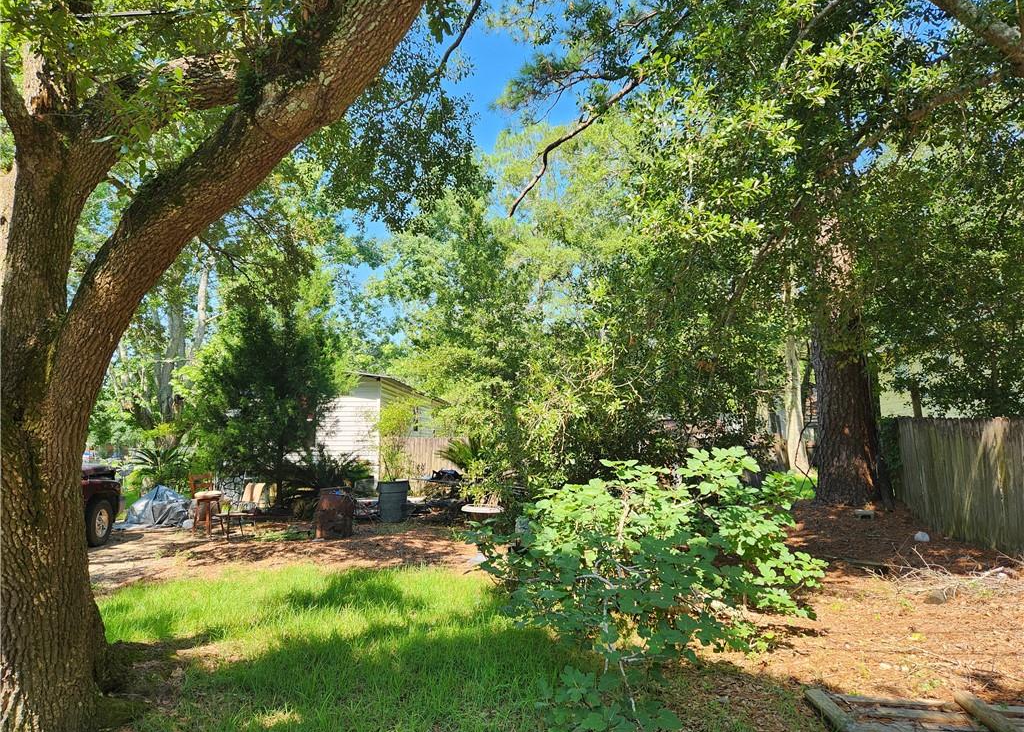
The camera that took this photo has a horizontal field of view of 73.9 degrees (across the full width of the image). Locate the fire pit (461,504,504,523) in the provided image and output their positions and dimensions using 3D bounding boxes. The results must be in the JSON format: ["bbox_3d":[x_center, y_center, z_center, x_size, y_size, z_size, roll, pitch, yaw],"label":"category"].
[{"bbox_3d":[-0.540,2.845,12.672,0.820,0.370,0.820,0,-6,0],"label":"fire pit"}]

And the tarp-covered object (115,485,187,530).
[{"bbox_3d":[-6.832,2.642,12.895,1.250,0.820,1.000,3,-7,-27],"label":"tarp-covered object"}]

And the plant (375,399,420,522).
[{"bbox_3d":[-2.257,1.874,13.528,0.880,2.480,0.850,0,-6,0],"label":"plant"}]

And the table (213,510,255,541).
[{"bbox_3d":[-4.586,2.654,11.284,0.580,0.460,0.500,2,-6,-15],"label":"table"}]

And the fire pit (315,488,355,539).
[{"bbox_3d":[-2.988,2.476,11.454,0.600,0.850,0.600,0,-6,0],"label":"fire pit"}]

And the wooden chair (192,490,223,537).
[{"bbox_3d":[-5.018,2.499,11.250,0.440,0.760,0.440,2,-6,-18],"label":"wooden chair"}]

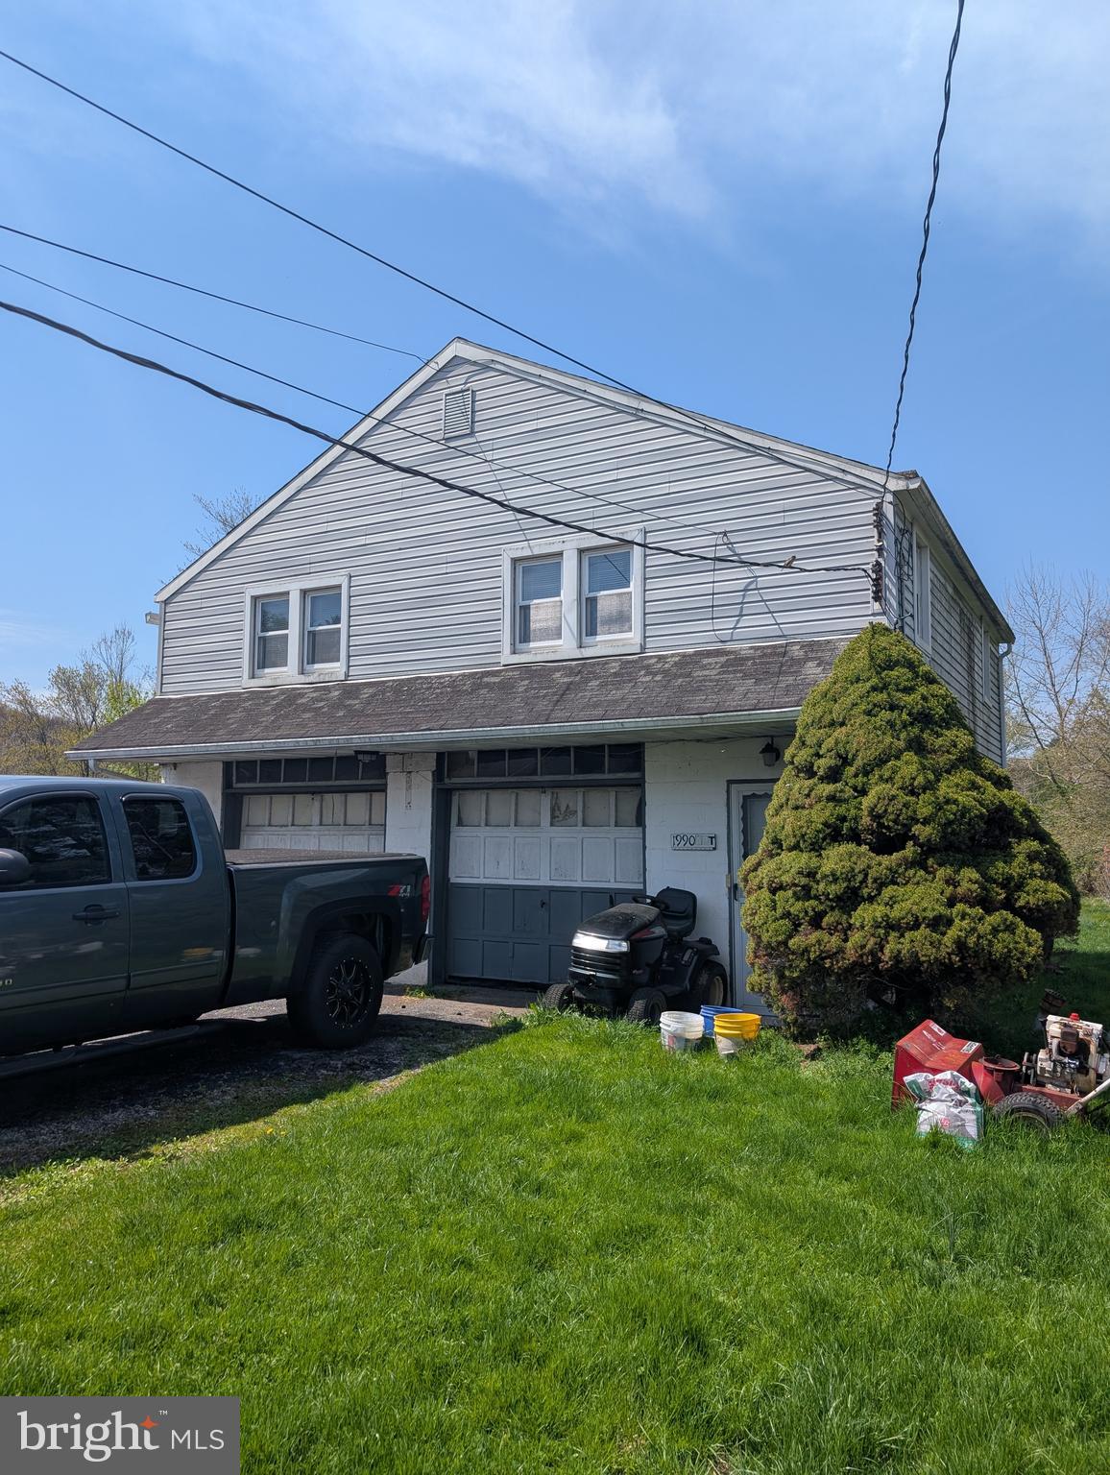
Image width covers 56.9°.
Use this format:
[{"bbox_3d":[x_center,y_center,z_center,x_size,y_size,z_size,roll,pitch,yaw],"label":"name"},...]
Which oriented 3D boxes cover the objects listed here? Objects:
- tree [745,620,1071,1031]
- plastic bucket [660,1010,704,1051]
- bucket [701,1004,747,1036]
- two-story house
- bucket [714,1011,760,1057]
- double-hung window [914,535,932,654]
[{"bbox_3d":[2.617,0.720,7.490,2.450,3.200,2.400,0,-5,0],"label":"tree"},{"bbox_3d":[0.875,2.108,7.005,0.305,0.370,0.305,0,-5,0],"label":"plastic bucket"},{"bbox_3d":[1.171,2.074,7.085,0.305,0.370,0.305,0,-5,0],"label":"bucket"},{"bbox_3d":[0.797,-0.594,14.198,9.450,6.880,10.000,-3,-5,29],"label":"two-story house"},{"bbox_3d":[1.199,2.030,6.705,0.305,0.370,0.305,0,-5,0],"label":"bucket"},{"bbox_3d":[3.577,-1.394,9.913,0.120,1.160,1.050,-3,-5,29],"label":"double-hung window"}]

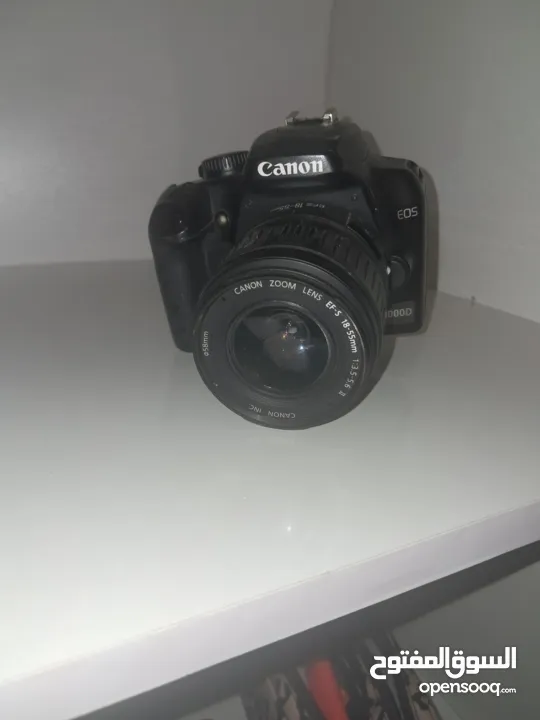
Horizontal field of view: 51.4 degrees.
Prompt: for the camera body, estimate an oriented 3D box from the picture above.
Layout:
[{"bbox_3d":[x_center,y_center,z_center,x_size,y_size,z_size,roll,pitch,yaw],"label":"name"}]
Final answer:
[{"bbox_3d":[0.009,-0.059,0.265,0.126,0.098,0.064,0,32,11],"label":"camera body"}]

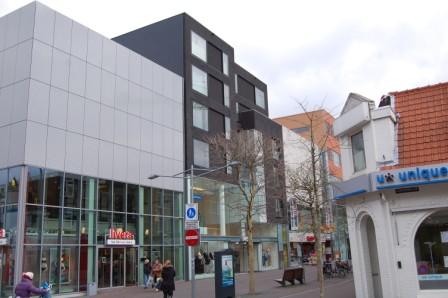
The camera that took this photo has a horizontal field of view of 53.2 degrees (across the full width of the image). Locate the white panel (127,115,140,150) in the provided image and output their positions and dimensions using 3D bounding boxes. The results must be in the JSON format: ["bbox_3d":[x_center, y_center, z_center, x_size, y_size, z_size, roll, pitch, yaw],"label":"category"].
[{"bbox_3d":[-6.362,-1.203,31.531,0.100,2.417,1.280,-10,-16,30],"label":"white panel"}]

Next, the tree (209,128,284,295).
[{"bbox_3d":[1.132,2.852,20.869,3.533,7.450,3.357,-2,-13,0],"label":"tree"}]

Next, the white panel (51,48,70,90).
[{"bbox_3d":[-10.324,-5.001,28.273,0.070,2.522,1.323,-10,-16,30],"label":"white panel"}]

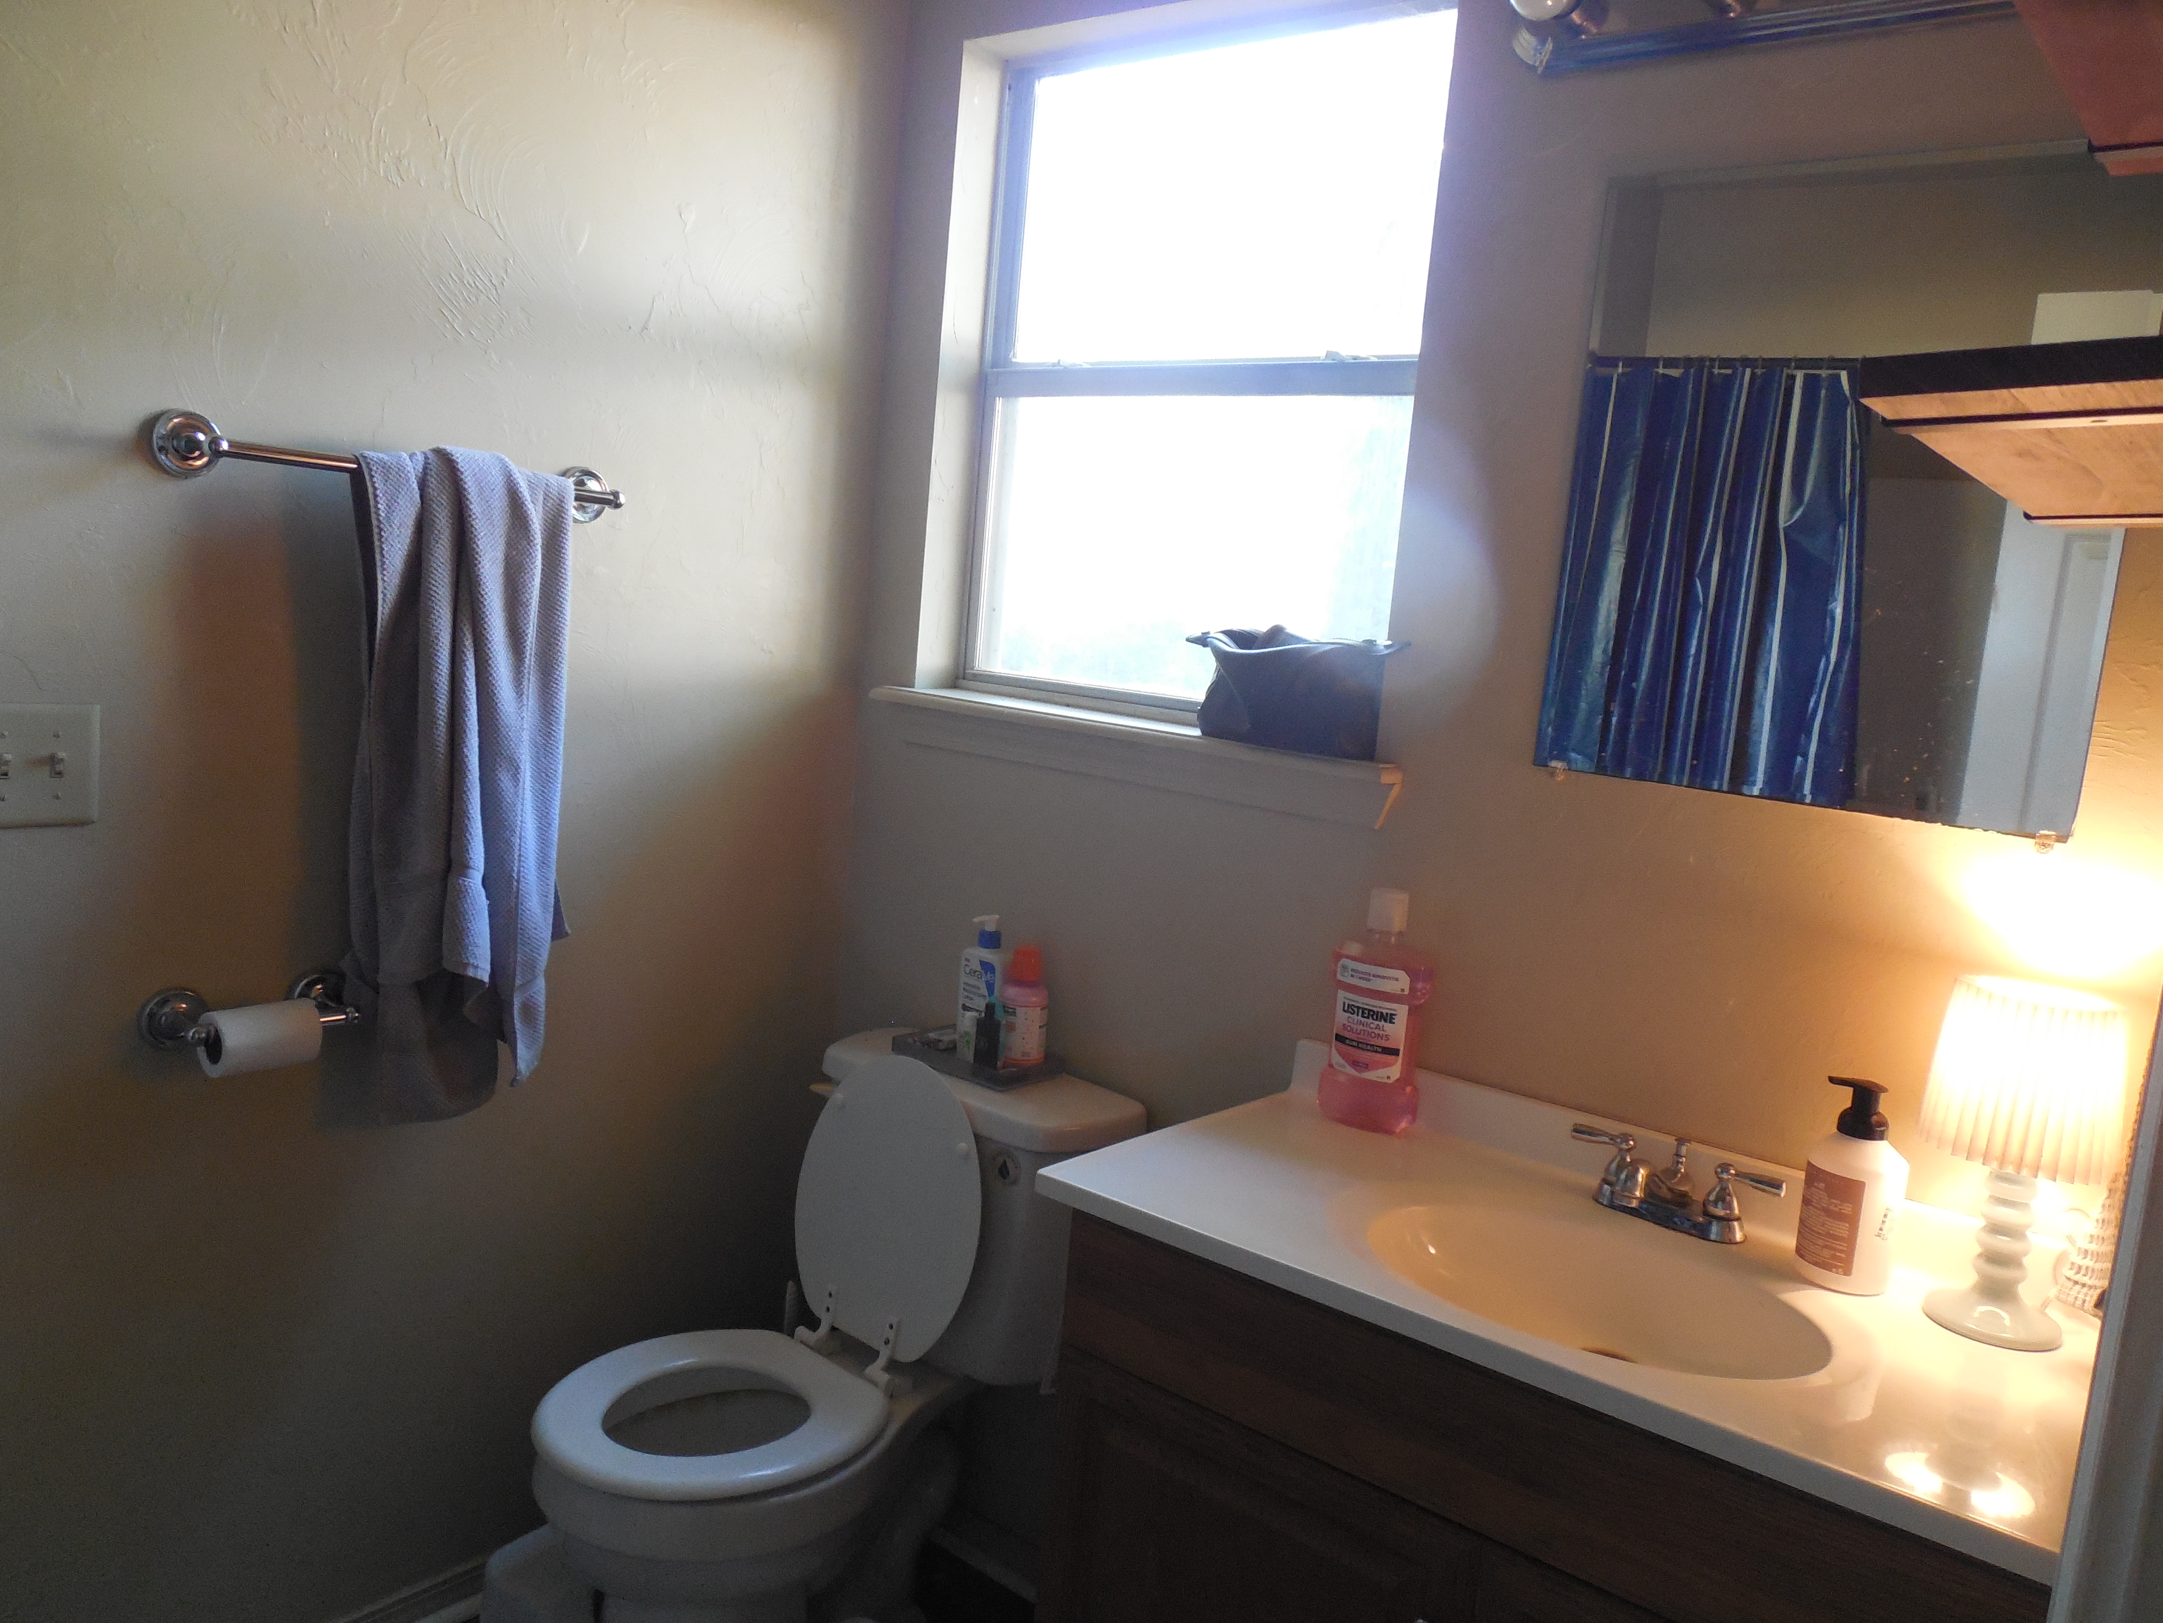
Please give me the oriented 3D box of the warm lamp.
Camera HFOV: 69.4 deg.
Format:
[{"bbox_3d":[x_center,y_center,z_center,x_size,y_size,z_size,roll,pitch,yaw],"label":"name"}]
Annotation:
[{"bbox_3d":[0.821,0.303,1.365,0.153,0.302,0.153,11,9,37],"label":"warm lamp"}]

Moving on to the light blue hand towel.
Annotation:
[{"bbox_3d":[-0.700,-0.014,1.762,0.090,0.748,0.270,11,9,37],"label":"light blue hand towel"}]

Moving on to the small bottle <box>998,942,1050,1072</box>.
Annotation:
[{"bbox_3d":[-0.073,0.258,2.086,0.063,0.160,0.063,5,7,-1],"label":"small bottle"}]

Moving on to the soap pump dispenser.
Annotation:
[{"bbox_3d":[0.715,0.338,1.437,0.084,0.196,0.084,10,9,34],"label":"soap pump dispenser"}]

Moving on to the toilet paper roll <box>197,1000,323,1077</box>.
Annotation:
[{"bbox_3d":[-0.853,0.237,1.630,0.067,0.067,0.100,11,9,37],"label":"toilet paper roll"}]

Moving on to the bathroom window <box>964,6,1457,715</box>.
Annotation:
[{"bbox_3d":[0.169,-0.571,2.075,0.736,0.879,0.070,11,9,37],"label":"bathroom window"}]

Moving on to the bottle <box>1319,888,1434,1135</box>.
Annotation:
[{"bbox_3d":[0.343,0.223,1.780,0.100,0.266,0.068,10,9,32],"label":"bottle"}]

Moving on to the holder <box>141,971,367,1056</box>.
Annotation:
[{"bbox_3d":[-0.865,0.219,1.660,0.086,0.069,0.226,11,9,37],"label":"holder"}]

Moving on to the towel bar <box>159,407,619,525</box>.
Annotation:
[{"bbox_3d":[-0.717,-0.370,1.707,0.086,0.067,0.532,11,9,37],"label":"towel bar"}]

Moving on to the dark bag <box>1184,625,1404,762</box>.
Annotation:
[{"bbox_3d":[0.258,-0.153,1.908,0.295,0.146,0.100,11,9,37],"label":"dark bag"}]

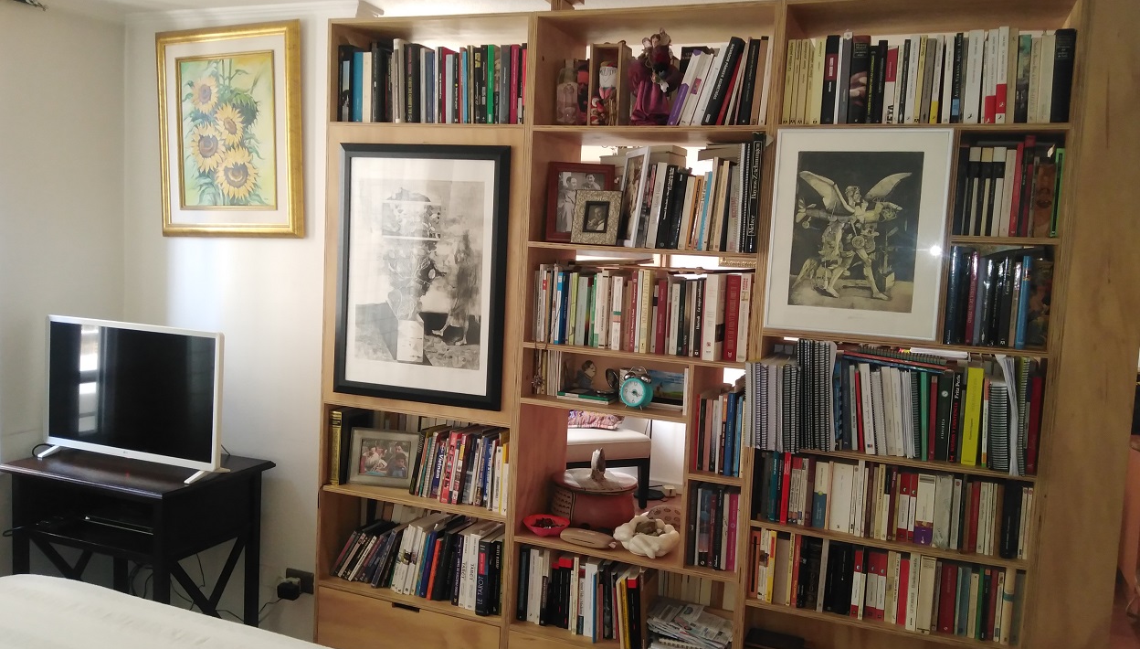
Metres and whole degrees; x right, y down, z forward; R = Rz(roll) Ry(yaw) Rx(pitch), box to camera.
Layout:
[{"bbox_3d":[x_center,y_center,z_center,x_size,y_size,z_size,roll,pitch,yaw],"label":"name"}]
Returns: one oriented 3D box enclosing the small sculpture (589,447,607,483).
[{"bbox_3d":[0.091,0.430,2.661,0.046,0.098,0.050,5,5,19],"label":"small sculpture"}]

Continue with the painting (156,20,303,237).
[{"bbox_3d":[-1.160,-0.648,2.913,0.585,0.700,0.040,2,5,20],"label":"painting"}]

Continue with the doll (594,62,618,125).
[{"bbox_3d":[0.105,-0.650,2.439,0.062,0.193,0.055,5,6,20],"label":"doll"}]

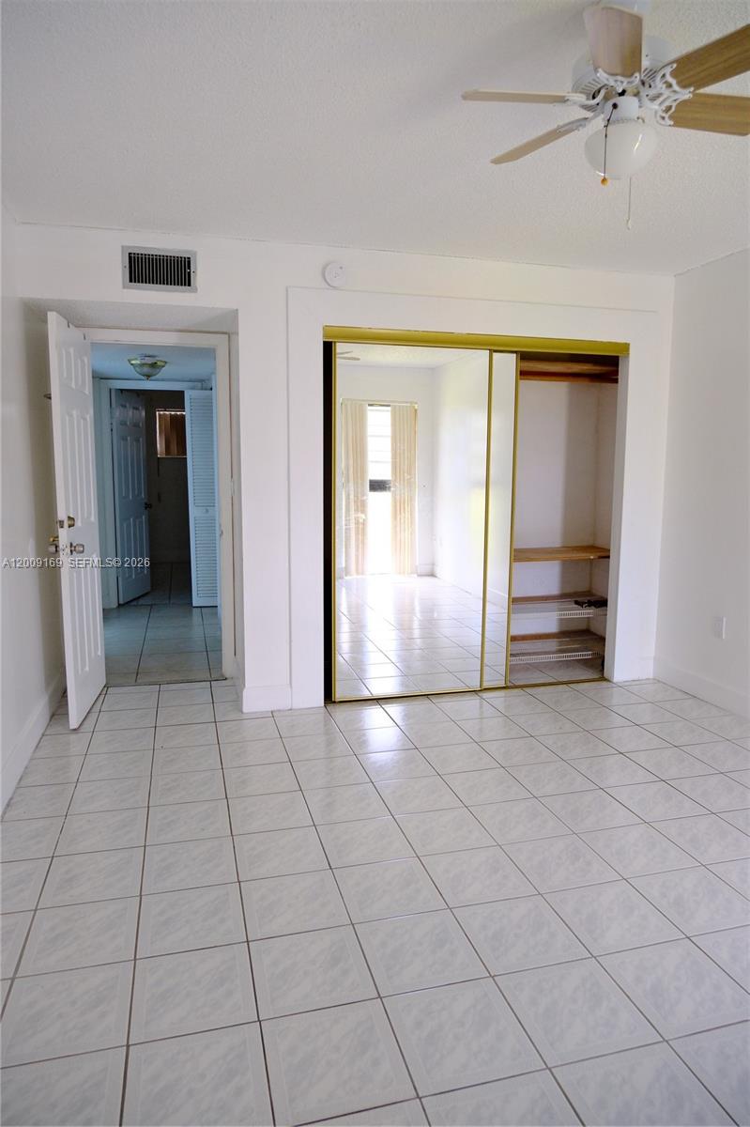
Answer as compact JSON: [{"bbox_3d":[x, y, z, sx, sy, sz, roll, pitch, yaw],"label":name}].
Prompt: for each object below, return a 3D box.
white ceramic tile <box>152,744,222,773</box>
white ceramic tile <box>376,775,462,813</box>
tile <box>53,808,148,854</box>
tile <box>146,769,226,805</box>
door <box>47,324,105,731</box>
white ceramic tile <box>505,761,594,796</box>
[{"bbox_3d":[-0.857,0.895,3.285,0.298,0.010,0.298,-2,8,-15],"label":"white ceramic tile"},{"bbox_3d":[0.176,0.952,2.958,0.300,0.010,0.300,-2,8,-15],"label":"white ceramic tile"},{"bbox_3d":[-0.999,0.992,2.656,0.302,0.010,0.302,-2,8,-15],"label":"tile"},{"bbox_3d":[-0.781,0.940,3.014,0.300,0.010,0.300,-2,8,-15],"label":"tile"},{"bbox_3d":[-1.594,-0.223,3.891,0.037,2.042,0.760,-1,8,-10],"label":"door"},{"bbox_3d":[0.765,0.938,3.130,0.302,0.010,0.302,-2,8,-15],"label":"white ceramic tile"}]

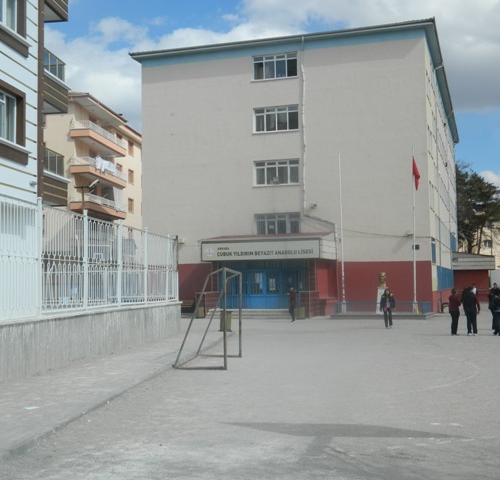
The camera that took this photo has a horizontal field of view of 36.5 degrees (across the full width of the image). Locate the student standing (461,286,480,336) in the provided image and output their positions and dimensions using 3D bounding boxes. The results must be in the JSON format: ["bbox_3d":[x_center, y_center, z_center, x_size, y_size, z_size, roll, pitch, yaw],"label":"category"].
[{"bbox_3d":[7.752,2.528,26.802,0.580,1.730,0.420,-1,-3,3],"label":"student standing"}]

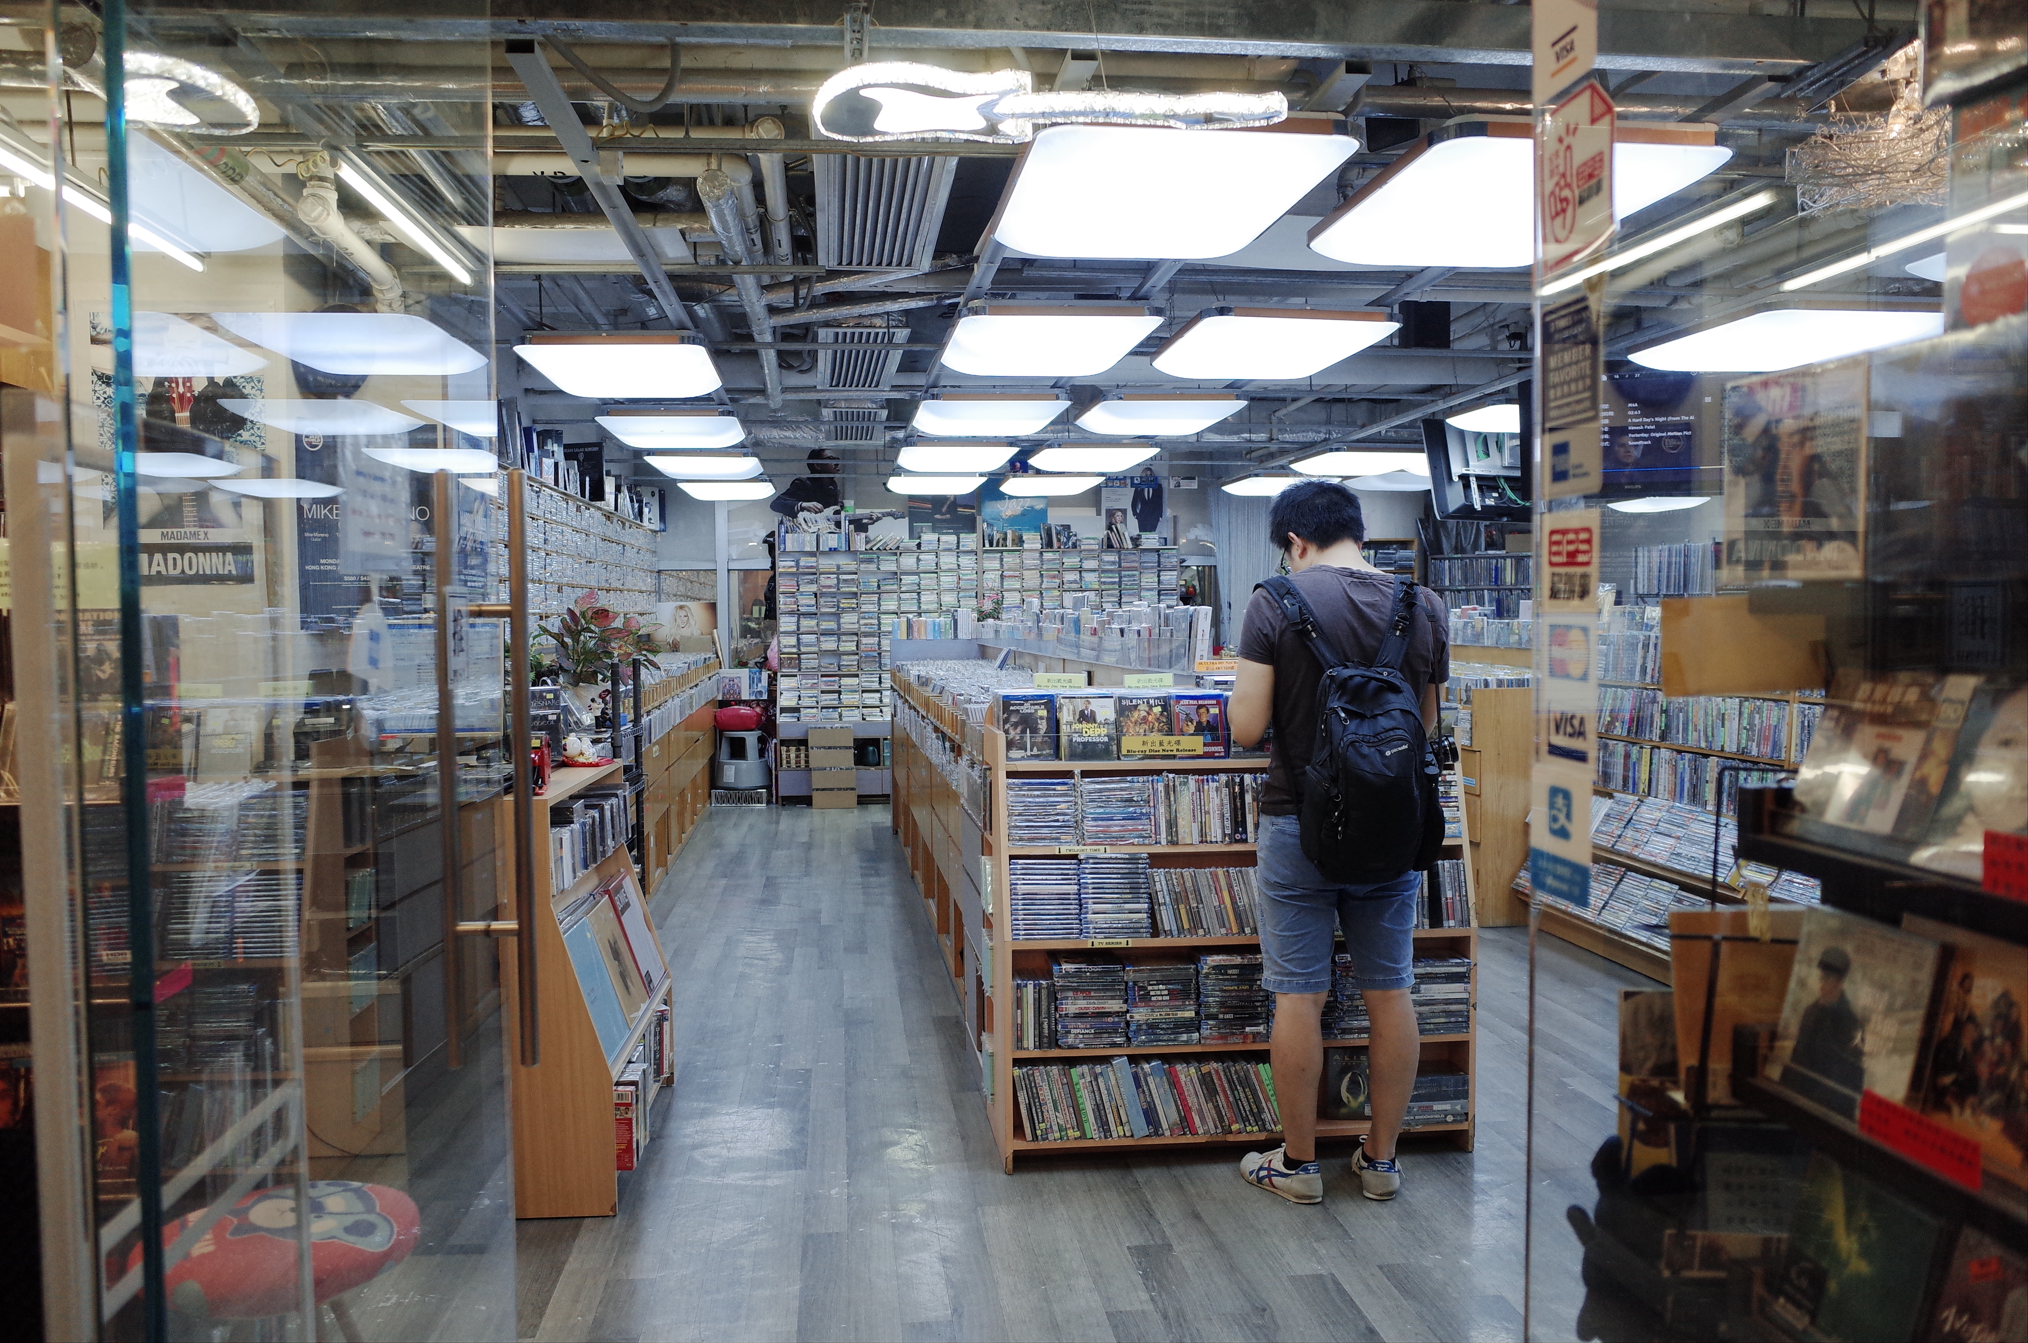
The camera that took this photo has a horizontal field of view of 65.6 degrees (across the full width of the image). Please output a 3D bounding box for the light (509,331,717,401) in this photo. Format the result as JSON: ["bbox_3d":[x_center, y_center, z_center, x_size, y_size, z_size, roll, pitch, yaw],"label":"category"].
[{"bbox_3d":[-1.411,-1.098,5.736,0.647,0.097,0.950,-1,2,-7],"label":"light"}]

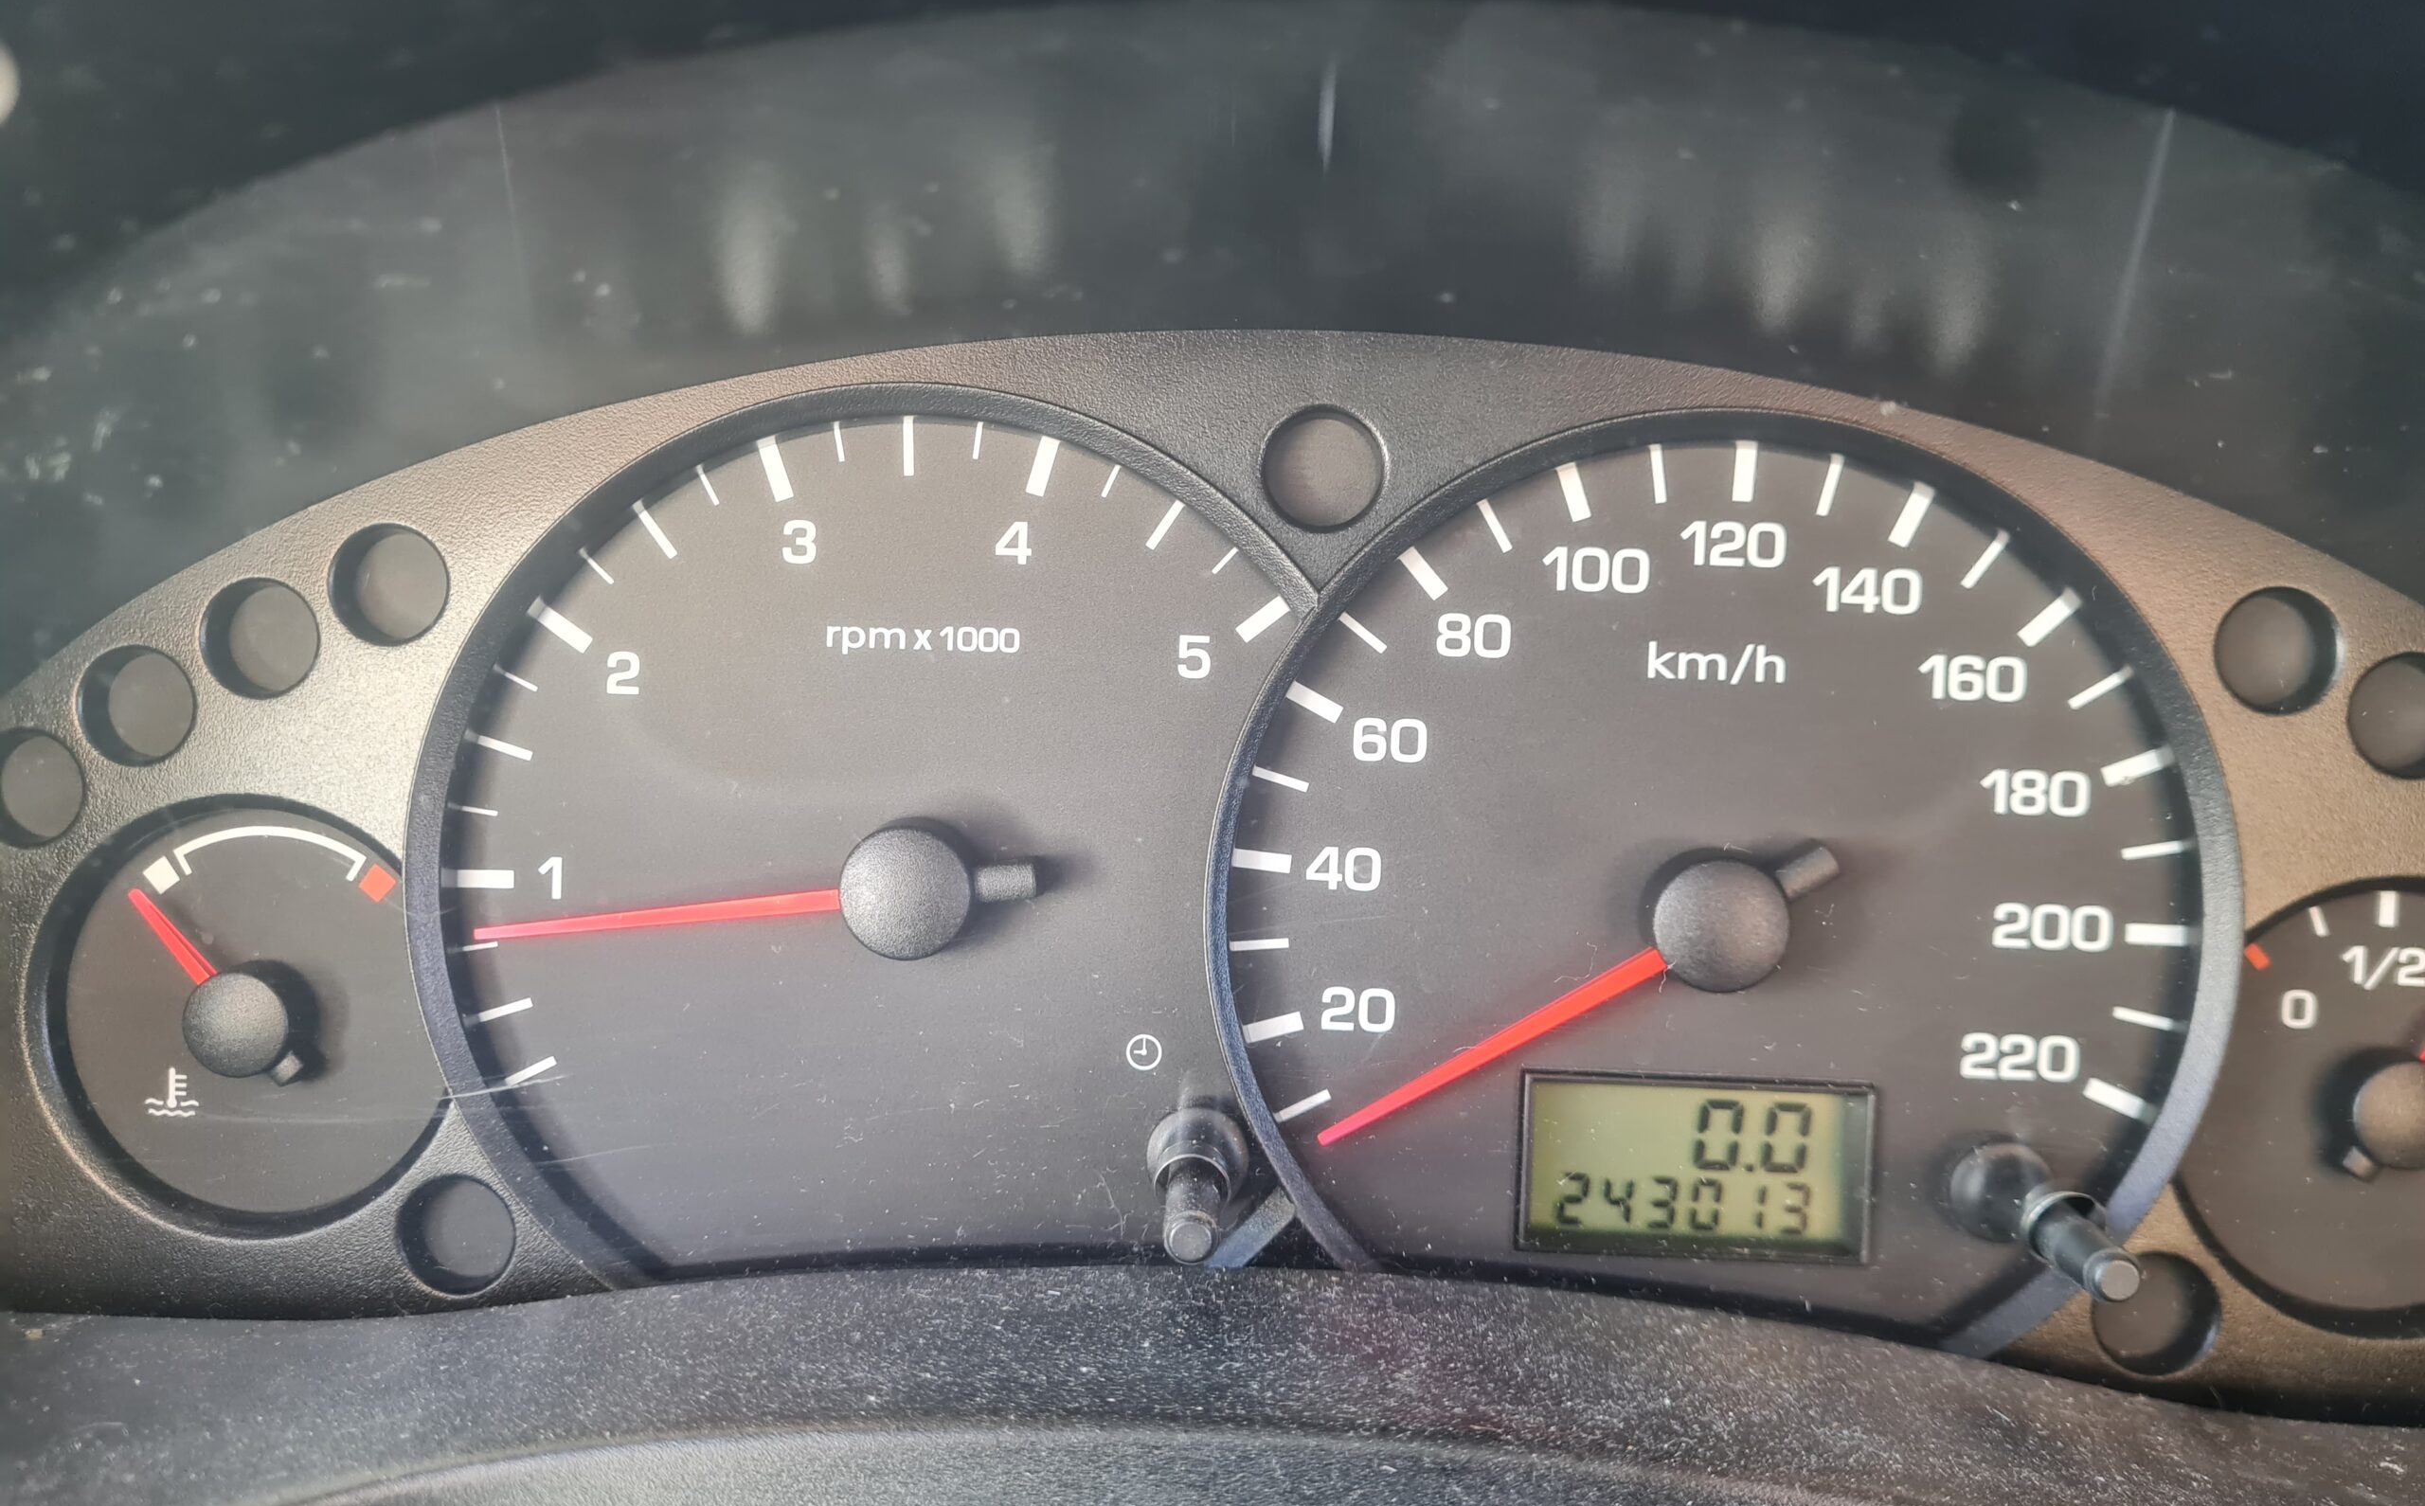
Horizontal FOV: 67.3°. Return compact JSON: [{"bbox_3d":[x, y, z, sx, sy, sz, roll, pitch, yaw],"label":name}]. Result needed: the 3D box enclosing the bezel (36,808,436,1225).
[{"bbox_3d":[-0.114,0.031,0.215,0.046,0.048,0.012,3,4,1],"label":"bezel"}]

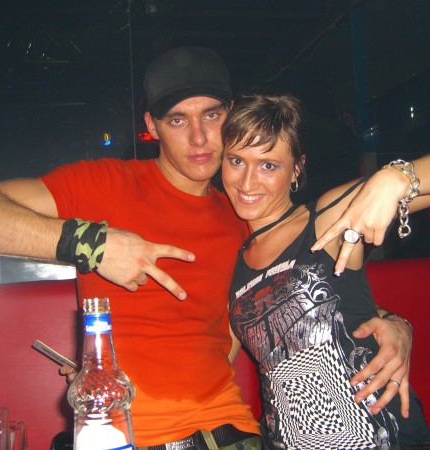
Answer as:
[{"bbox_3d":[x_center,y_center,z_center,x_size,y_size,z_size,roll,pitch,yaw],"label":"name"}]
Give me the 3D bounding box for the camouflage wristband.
[{"bbox_3d":[-0.208,0.034,1.030,0.075,0.075,0.070,10,8,13],"label":"camouflage wristband"}]

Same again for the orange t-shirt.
[{"bbox_3d":[-0.105,0.150,1.290,0.470,0.570,0.280,5,-5,-19],"label":"orange t-shirt"}]

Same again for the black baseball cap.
[{"bbox_3d":[-0.046,-0.272,1.250,0.175,0.140,0.260,-9,3,-7],"label":"black baseball cap"}]

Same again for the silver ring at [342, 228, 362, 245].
[{"bbox_3d":[0.212,0.018,1.025,0.025,0.023,0.025,16,-9,11],"label":"silver ring"}]

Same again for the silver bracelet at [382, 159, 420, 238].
[{"bbox_3d":[0.299,-0.043,1.065,0.065,0.120,0.040,-3,-2,34],"label":"silver bracelet"}]

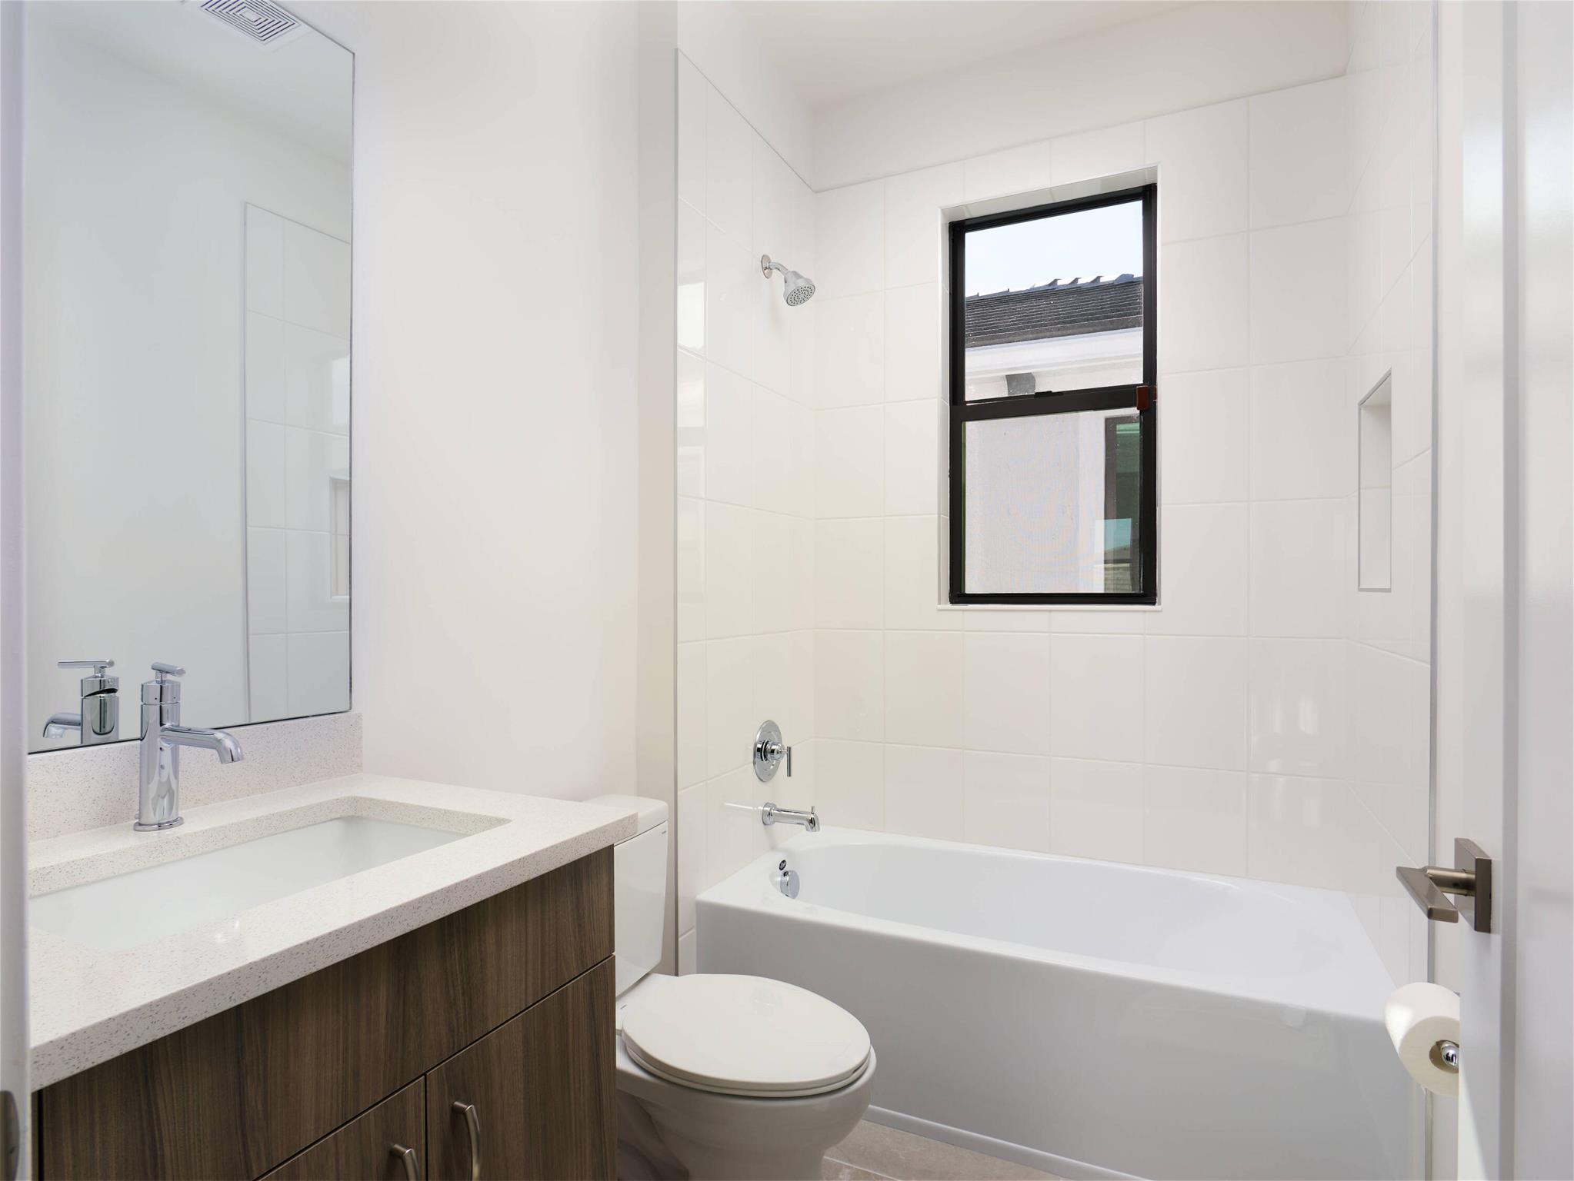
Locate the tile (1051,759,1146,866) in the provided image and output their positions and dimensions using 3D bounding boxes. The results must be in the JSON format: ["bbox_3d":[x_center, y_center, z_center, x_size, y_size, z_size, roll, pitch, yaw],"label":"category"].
[{"bbox_3d":[0.888,0.627,2.350,0.253,0.278,0.010,0,0,26],"label":"tile"}]

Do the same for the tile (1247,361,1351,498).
[{"bbox_3d":[1.336,-0.419,2.149,0.215,0.362,0.010,0,0,26],"label":"tile"}]

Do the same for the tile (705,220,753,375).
[{"bbox_3d":[-0.157,-0.774,2.209,0.010,0.361,0.256,0,0,26],"label":"tile"}]

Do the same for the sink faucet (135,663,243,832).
[{"bbox_3d":[-0.743,0.196,1.016,0.189,0.207,0.066,0,0,26],"label":"sink faucet"}]

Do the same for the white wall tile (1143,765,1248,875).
[{"bbox_3d":[1.116,0.627,2.241,0.253,0.278,0.010,0,0,26],"label":"white wall tile"}]

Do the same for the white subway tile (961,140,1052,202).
[{"bbox_3d":[0.656,-1.247,2.448,0.253,0.134,0.010,0,0,25],"label":"white subway tile"}]

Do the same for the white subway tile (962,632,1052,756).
[{"bbox_3d":[0.664,0.309,2.480,0.256,0.364,0.010,0,0,26],"label":"white subway tile"}]

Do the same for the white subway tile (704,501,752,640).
[{"bbox_3d":[-0.157,-0.055,2.231,0.010,0.362,0.256,0,0,26],"label":"white subway tile"}]

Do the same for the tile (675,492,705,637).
[{"bbox_3d":[-0.238,-0.052,2.041,0.010,0.360,0.127,0,0,25],"label":"tile"}]

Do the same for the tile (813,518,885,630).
[{"bbox_3d":[0.206,-0.054,2.698,0.246,0.364,0.010,0,0,26],"label":"tile"}]

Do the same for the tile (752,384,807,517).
[{"bbox_3d":[-0.020,-0.415,2.496,0.010,0.361,0.376,0,0,26],"label":"tile"}]

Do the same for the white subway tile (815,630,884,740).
[{"bbox_3d":[0.205,0.306,2.674,0.246,0.361,0.010,0,0,26],"label":"white subway tile"}]

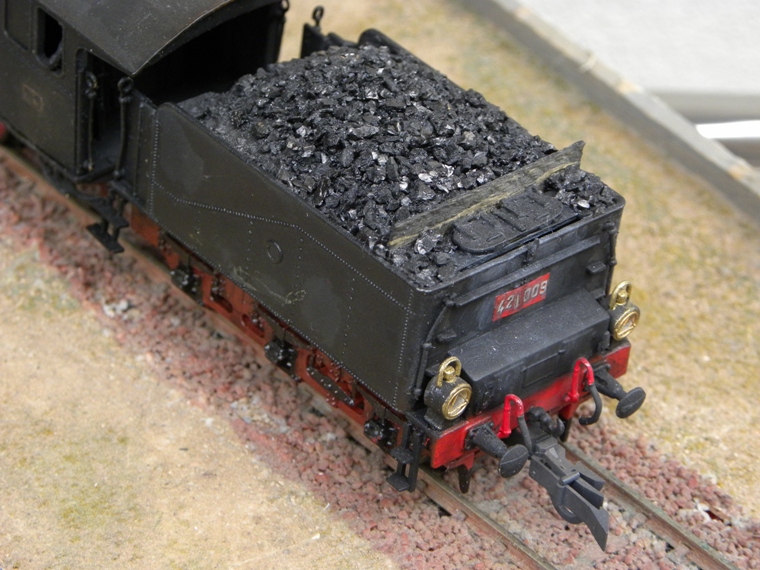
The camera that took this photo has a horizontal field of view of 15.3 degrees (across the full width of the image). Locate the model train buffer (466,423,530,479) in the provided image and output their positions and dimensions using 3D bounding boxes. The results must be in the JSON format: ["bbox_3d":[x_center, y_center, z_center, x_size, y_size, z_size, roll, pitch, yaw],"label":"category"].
[{"bbox_3d":[0.014,0.019,0.333,0.005,0.005,0.006,-24,46,-36],"label":"model train buffer"}]

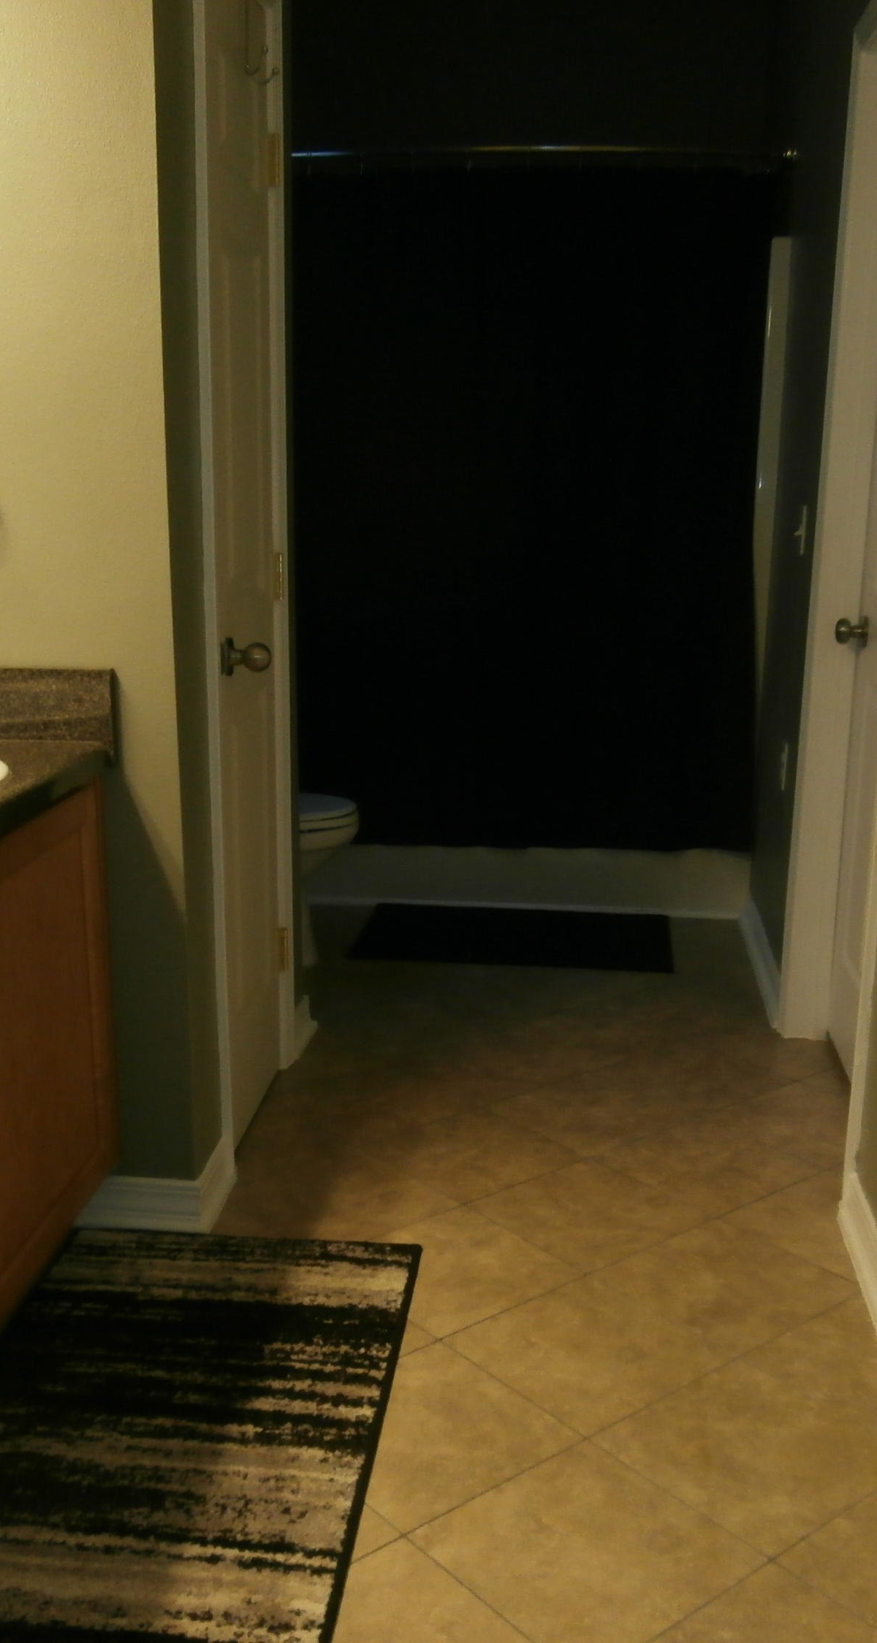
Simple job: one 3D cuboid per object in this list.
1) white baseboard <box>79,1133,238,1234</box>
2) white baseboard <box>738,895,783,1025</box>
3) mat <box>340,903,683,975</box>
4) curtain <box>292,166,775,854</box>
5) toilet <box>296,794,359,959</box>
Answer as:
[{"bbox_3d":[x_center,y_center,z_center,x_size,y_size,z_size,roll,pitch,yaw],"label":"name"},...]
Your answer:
[{"bbox_3d":[-0.486,0.623,2.652,0.225,0.096,0.195,2,14,5],"label":"white baseboard"},{"bbox_3d":[0.816,0.333,3.890,0.016,0.095,0.820,2,14,5],"label":"white baseboard"},{"bbox_3d":[0.212,0.308,4.128,0.834,0.012,0.486,2,14,5],"label":"mat"},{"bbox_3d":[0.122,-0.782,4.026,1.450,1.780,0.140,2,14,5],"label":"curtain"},{"bbox_3d":[-0.565,-0.006,3.823,0.740,0.750,0.420,2,14,5],"label":"toilet"}]

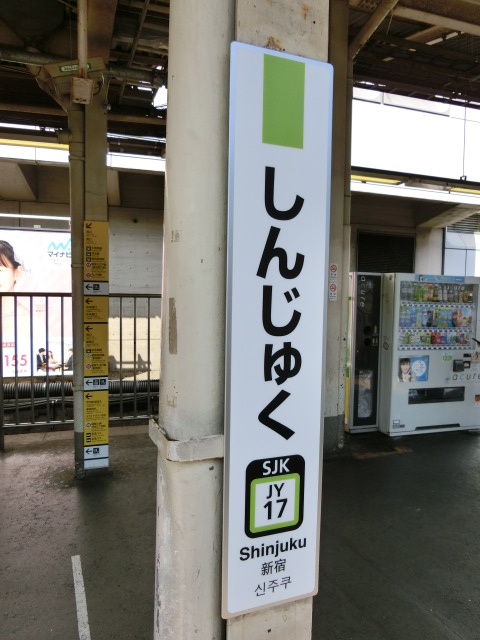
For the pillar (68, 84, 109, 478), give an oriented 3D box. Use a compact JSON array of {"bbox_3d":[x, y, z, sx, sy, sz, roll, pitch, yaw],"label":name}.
[{"bbox_3d":[-1.296,-0.303,3.992,0.320,3.270,0.260,0,3,-19],"label":"pillar"}]

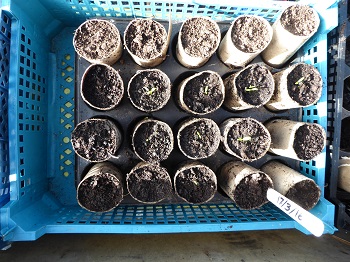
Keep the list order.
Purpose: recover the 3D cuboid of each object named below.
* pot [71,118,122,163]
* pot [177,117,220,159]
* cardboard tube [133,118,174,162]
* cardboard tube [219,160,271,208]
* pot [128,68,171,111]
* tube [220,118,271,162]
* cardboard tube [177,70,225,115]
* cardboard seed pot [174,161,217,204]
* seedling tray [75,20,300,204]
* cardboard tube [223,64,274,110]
[{"bbox_3d":[-0.086,0.008,0.304,0.044,0.097,0.044,0,93,-5],"label":"pot"},{"bbox_3d":[0.023,0.007,0.312,0.044,0.097,0.044,0,92,-2],"label":"pot"},{"bbox_3d":[-0.030,0.008,0.308,0.044,0.097,0.044,0,93,-9],"label":"cardboard tube"},{"bbox_3d":[0.082,0.064,0.331,0.045,0.098,0.045,0,94,-6],"label":"cardboard tube"},{"bbox_3d":[-0.031,-0.045,0.312,0.045,0.098,0.045,0,93,-6],"label":"pot"},{"bbox_3d":[0.079,0.007,0.316,0.045,0.098,0.045,0,92,1],"label":"tube"},{"bbox_3d":[0.026,-0.045,0.310,0.044,0.097,0.044,0,97,-4],"label":"cardboard tube"},{"bbox_3d":[0.020,0.060,0.324,0.045,0.098,0.045,0,88,-5],"label":"cardboard seed pot"},{"bbox_3d":[0.021,-0.021,0.334,0.281,0.050,0.228,0,91,-4],"label":"seedling tray"},{"bbox_3d":[0.079,-0.046,0.314,0.044,0.097,0.044,0,89,-7],"label":"cardboard tube"}]

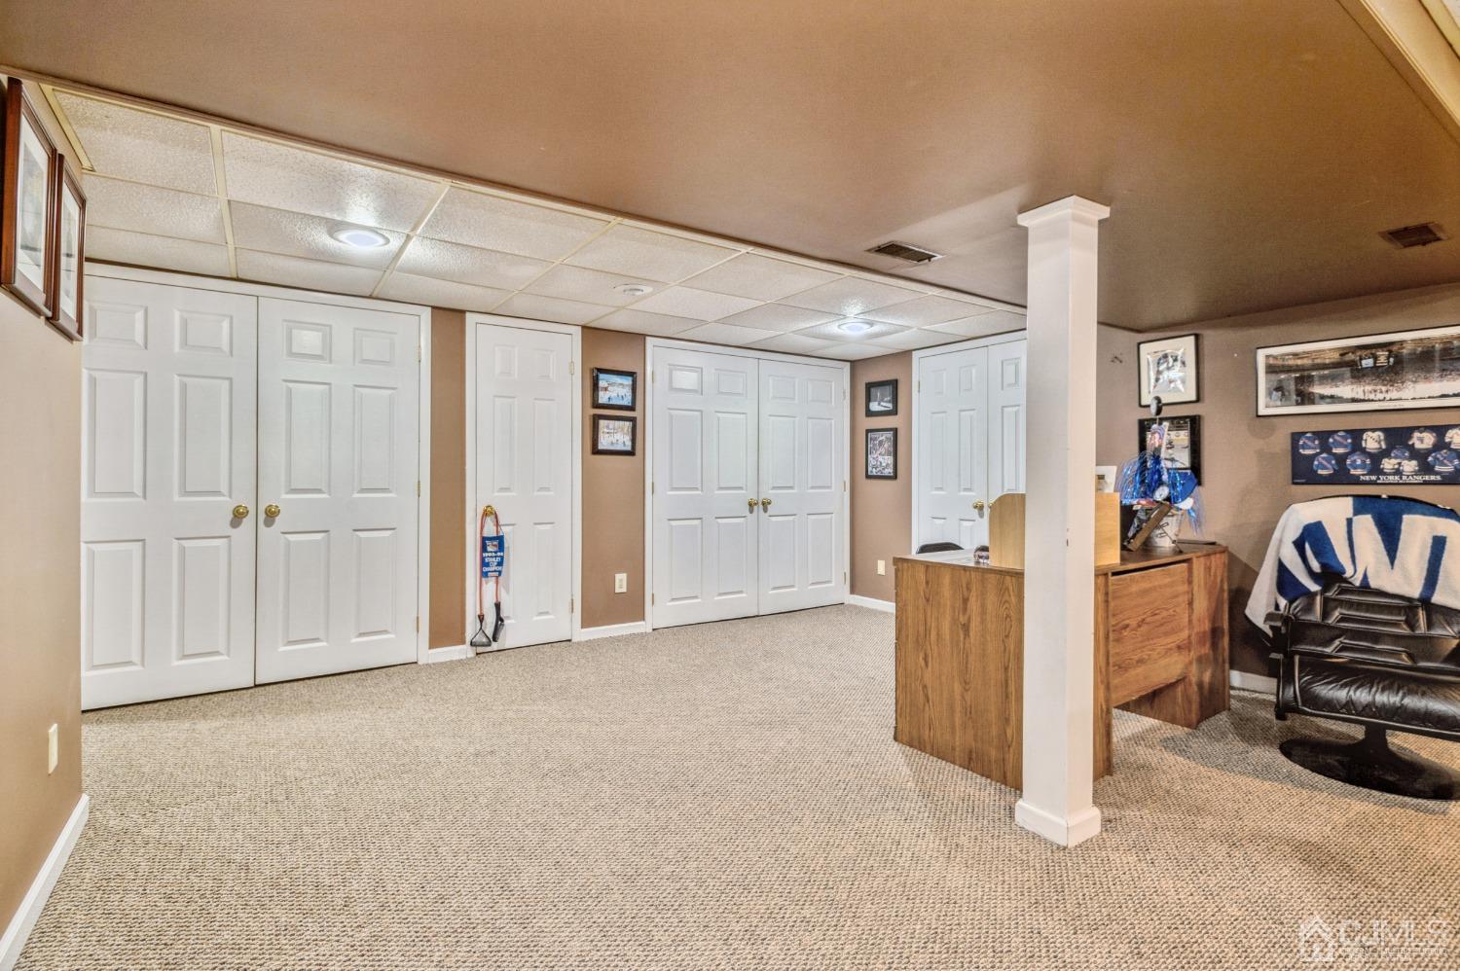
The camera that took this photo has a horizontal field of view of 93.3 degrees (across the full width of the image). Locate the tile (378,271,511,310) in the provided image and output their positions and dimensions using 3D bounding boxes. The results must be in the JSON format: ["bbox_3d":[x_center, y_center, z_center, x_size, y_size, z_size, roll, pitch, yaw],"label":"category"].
[{"bbox_3d":[-1.538,-1.041,3.713,0.607,0.018,0.511,0,1,-34],"label":"tile"}]

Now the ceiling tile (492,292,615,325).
[{"bbox_3d":[-1.028,-1.044,4.063,0.607,0.018,0.511,0,1,-34],"label":"ceiling tile"}]

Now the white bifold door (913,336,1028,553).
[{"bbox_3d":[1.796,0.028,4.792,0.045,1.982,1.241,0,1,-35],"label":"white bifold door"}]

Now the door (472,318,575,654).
[{"bbox_3d":[-1.282,0.020,4.322,0.600,1.989,0.037,0,1,-34],"label":"door"}]

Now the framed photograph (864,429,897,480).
[{"bbox_3d":[1.222,-0.255,5.600,0.025,0.412,0.338,0,1,-35],"label":"framed photograph"}]

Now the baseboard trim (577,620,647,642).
[{"bbox_3d":[-0.774,0.977,4.633,0.476,0.080,0.015,0,1,-35],"label":"baseboard trim"}]

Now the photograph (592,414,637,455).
[{"bbox_3d":[-0.768,-0.334,4.635,0.311,0.258,0.020,0,1,-34],"label":"photograph"}]

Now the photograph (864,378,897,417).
[{"bbox_3d":[1.226,-0.706,5.603,0.020,0.284,0.336,0,1,-36],"label":"photograph"}]

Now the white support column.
[{"bbox_3d":[1.014,0.109,2.112,0.175,1.892,0.182,0,1,-35],"label":"white support column"}]

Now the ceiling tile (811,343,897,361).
[{"bbox_3d":[0.974,-1.055,5.431,0.507,0.018,0.511,0,1,-34],"label":"ceiling tile"}]

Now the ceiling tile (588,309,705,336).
[{"bbox_3d":[-0.533,-1.055,4.456,0.600,0.020,0.556,0,1,-35],"label":"ceiling tile"}]

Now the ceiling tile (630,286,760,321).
[{"bbox_3d":[-0.205,-1.042,3.939,0.605,0.020,0.605,0,1,-35],"label":"ceiling tile"}]

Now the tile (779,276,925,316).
[{"bbox_3d":[0.662,-1.041,3.783,0.607,0.018,0.603,0,1,-34],"label":"tile"}]

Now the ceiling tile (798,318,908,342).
[{"bbox_3d":[0.806,-1.048,4.635,0.605,0.020,0.605,0,1,-35],"label":"ceiling tile"}]

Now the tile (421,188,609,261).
[{"bbox_3d":[-0.870,-1.033,2.736,0.607,0.018,0.603,0,1,-34],"label":"tile"}]

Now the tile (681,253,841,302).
[{"bbox_3d":[0.141,-1.036,3.435,0.605,0.020,0.605,0,1,-35],"label":"tile"}]

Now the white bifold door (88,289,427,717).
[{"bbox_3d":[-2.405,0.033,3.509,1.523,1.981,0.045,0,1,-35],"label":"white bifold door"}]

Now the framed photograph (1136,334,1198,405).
[{"bbox_3d":[2.434,-0.633,3.837,0.025,0.365,0.302,0,1,-35],"label":"framed photograph"}]

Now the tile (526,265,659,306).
[{"bbox_3d":[-0.706,-1.040,3.593,0.607,0.018,0.603,0,1,-34],"label":"tile"}]

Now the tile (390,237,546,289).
[{"bbox_3d":[-1.220,-1.045,3.264,0.600,0.020,0.600,0,1,-35],"label":"tile"}]

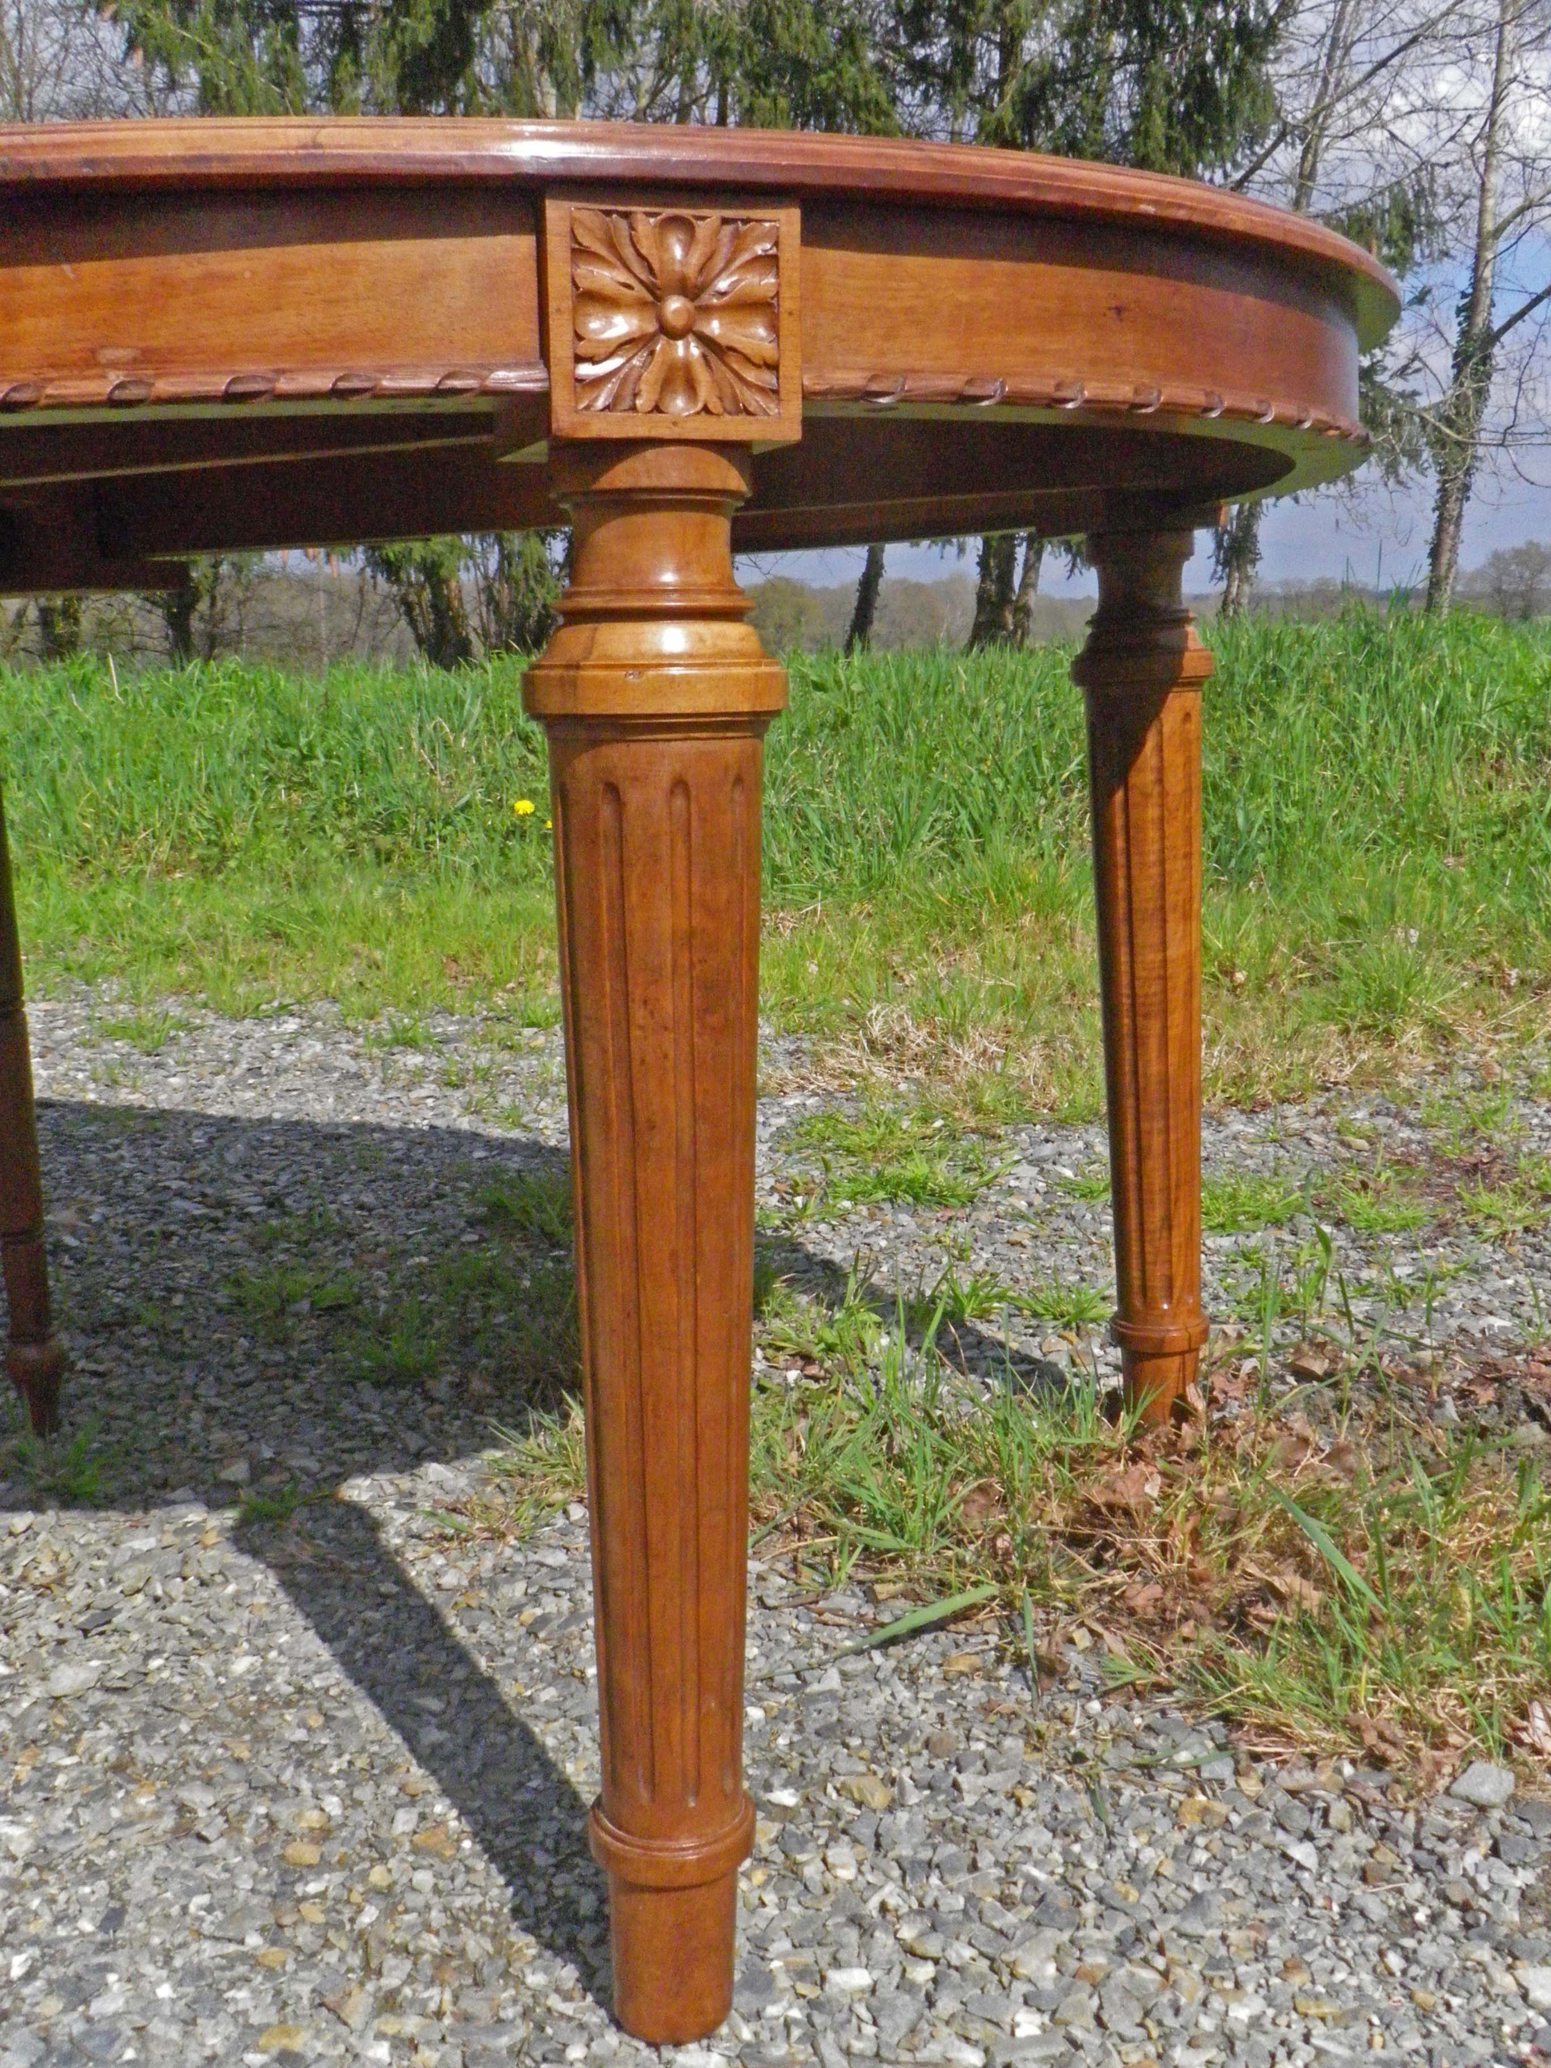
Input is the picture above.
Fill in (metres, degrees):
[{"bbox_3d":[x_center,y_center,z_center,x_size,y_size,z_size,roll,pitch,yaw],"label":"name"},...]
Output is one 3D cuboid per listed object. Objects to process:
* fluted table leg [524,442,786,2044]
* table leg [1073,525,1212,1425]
[{"bbox_3d":[-0.044,0.100,0.826,0.097,0.637,0.097,-3,11,-14],"label":"fluted table leg"},{"bbox_3d":[0.263,-0.020,1.461,0.097,0.637,0.097,-6,10,-13],"label":"table leg"}]

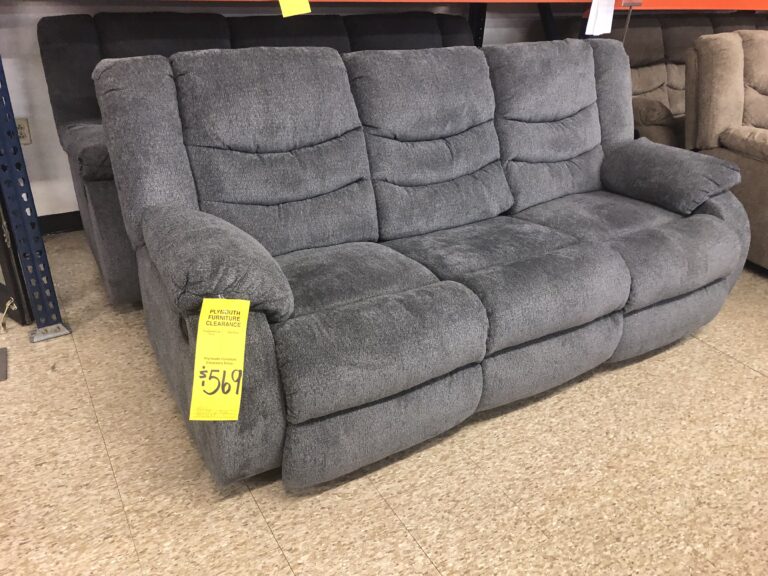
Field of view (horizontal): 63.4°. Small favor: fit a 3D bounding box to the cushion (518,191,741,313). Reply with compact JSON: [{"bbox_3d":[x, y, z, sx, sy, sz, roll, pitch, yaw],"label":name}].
[{"bbox_3d":[0.950,-0.196,2.464,0.625,0.210,0.655,-14,33,-28],"label":"cushion"}]

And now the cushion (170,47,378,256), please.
[{"bbox_3d":[-0.368,-0.456,2.104,0.625,0.660,0.230,-14,13,-28],"label":"cushion"}]

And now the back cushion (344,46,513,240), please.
[{"bbox_3d":[0.166,-0.586,2.397,0.620,0.660,0.230,-14,13,-28],"label":"back cushion"}]

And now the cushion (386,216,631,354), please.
[{"bbox_3d":[0.417,-0.066,2.171,0.620,0.210,0.655,-14,33,-28],"label":"cushion"}]

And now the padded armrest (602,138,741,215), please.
[{"bbox_3d":[1.214,-0.477,2.631,0.270,0.190,0.515,-14,33,-28],"label":"padded armrest"}]

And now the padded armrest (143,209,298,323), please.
[{"bbox_3d":[-0.476,-0.067,1.693,0.280,0.190,0.505,-14,33,-28],"label":"padded armrest"}]

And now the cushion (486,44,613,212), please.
[{"bbox_3d":[0.699,-0.716,2.691,0.625,0.660,0.230,-14,13,-28],"label":"cushion"}]

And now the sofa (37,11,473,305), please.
[{"bbox_3d":[-0.324,-0.726,2.948,2.140,1.020,0.950,-14,33,-28],"label":"sofa"}]

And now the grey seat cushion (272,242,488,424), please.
[{"bbox_3d":[-0.116,0.064,1.877,0.625,0.210,0.655,-14,33,-28],"label":"grey seat cushion"}]

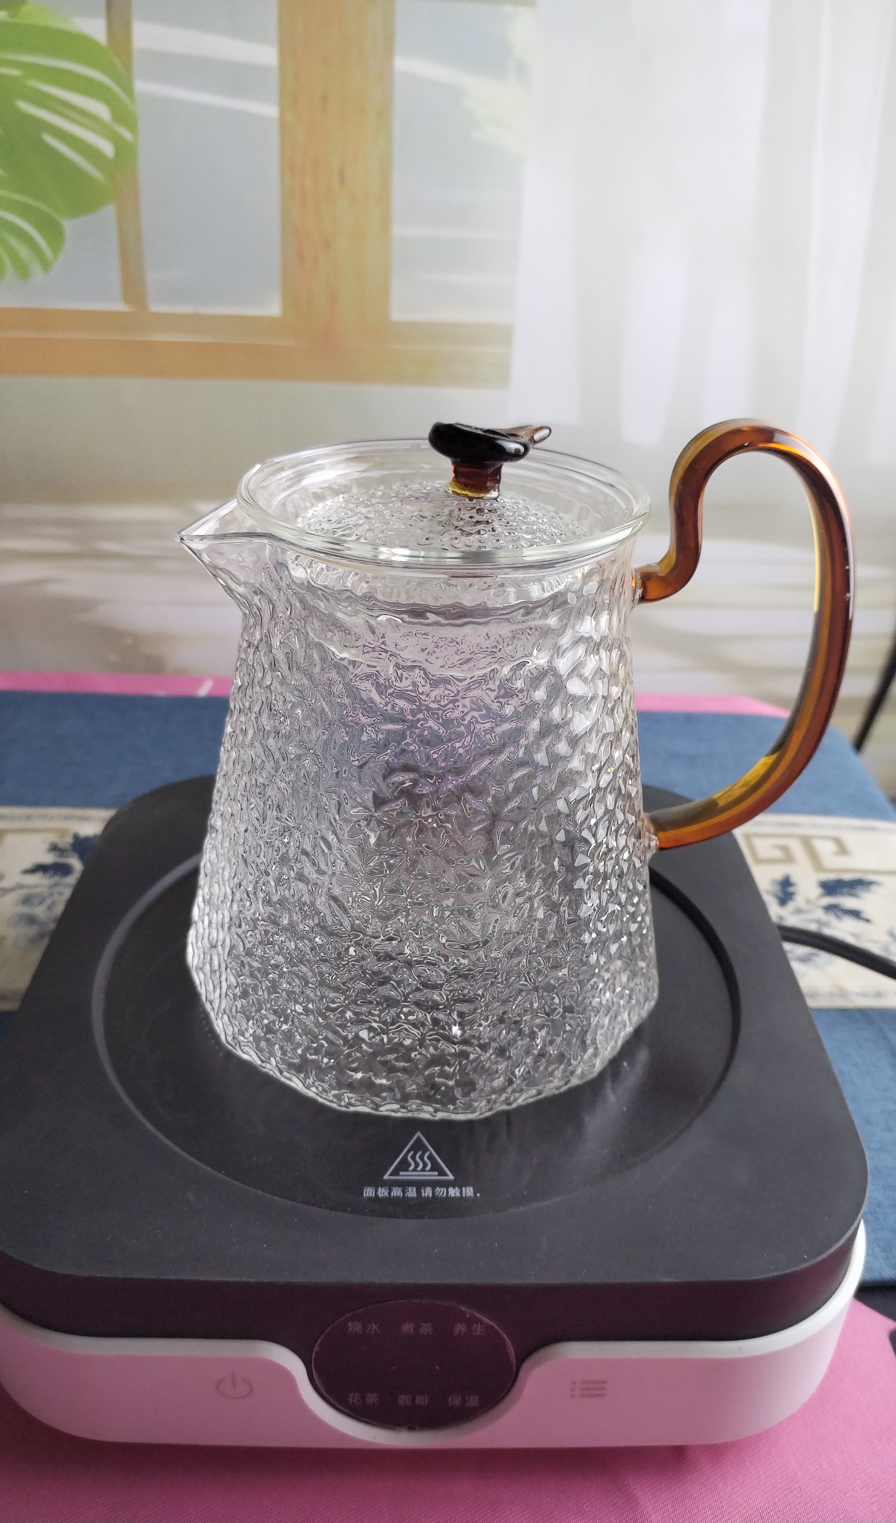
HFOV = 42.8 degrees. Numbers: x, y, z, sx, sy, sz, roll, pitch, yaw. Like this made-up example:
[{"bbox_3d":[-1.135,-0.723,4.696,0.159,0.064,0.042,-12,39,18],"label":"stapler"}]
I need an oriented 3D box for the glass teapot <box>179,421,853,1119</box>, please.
[{"bbox_3d":[0.017,-0.011,0.278,0.166,0.141,0.127,-5,30,-12],"label":"glass teapot"}]

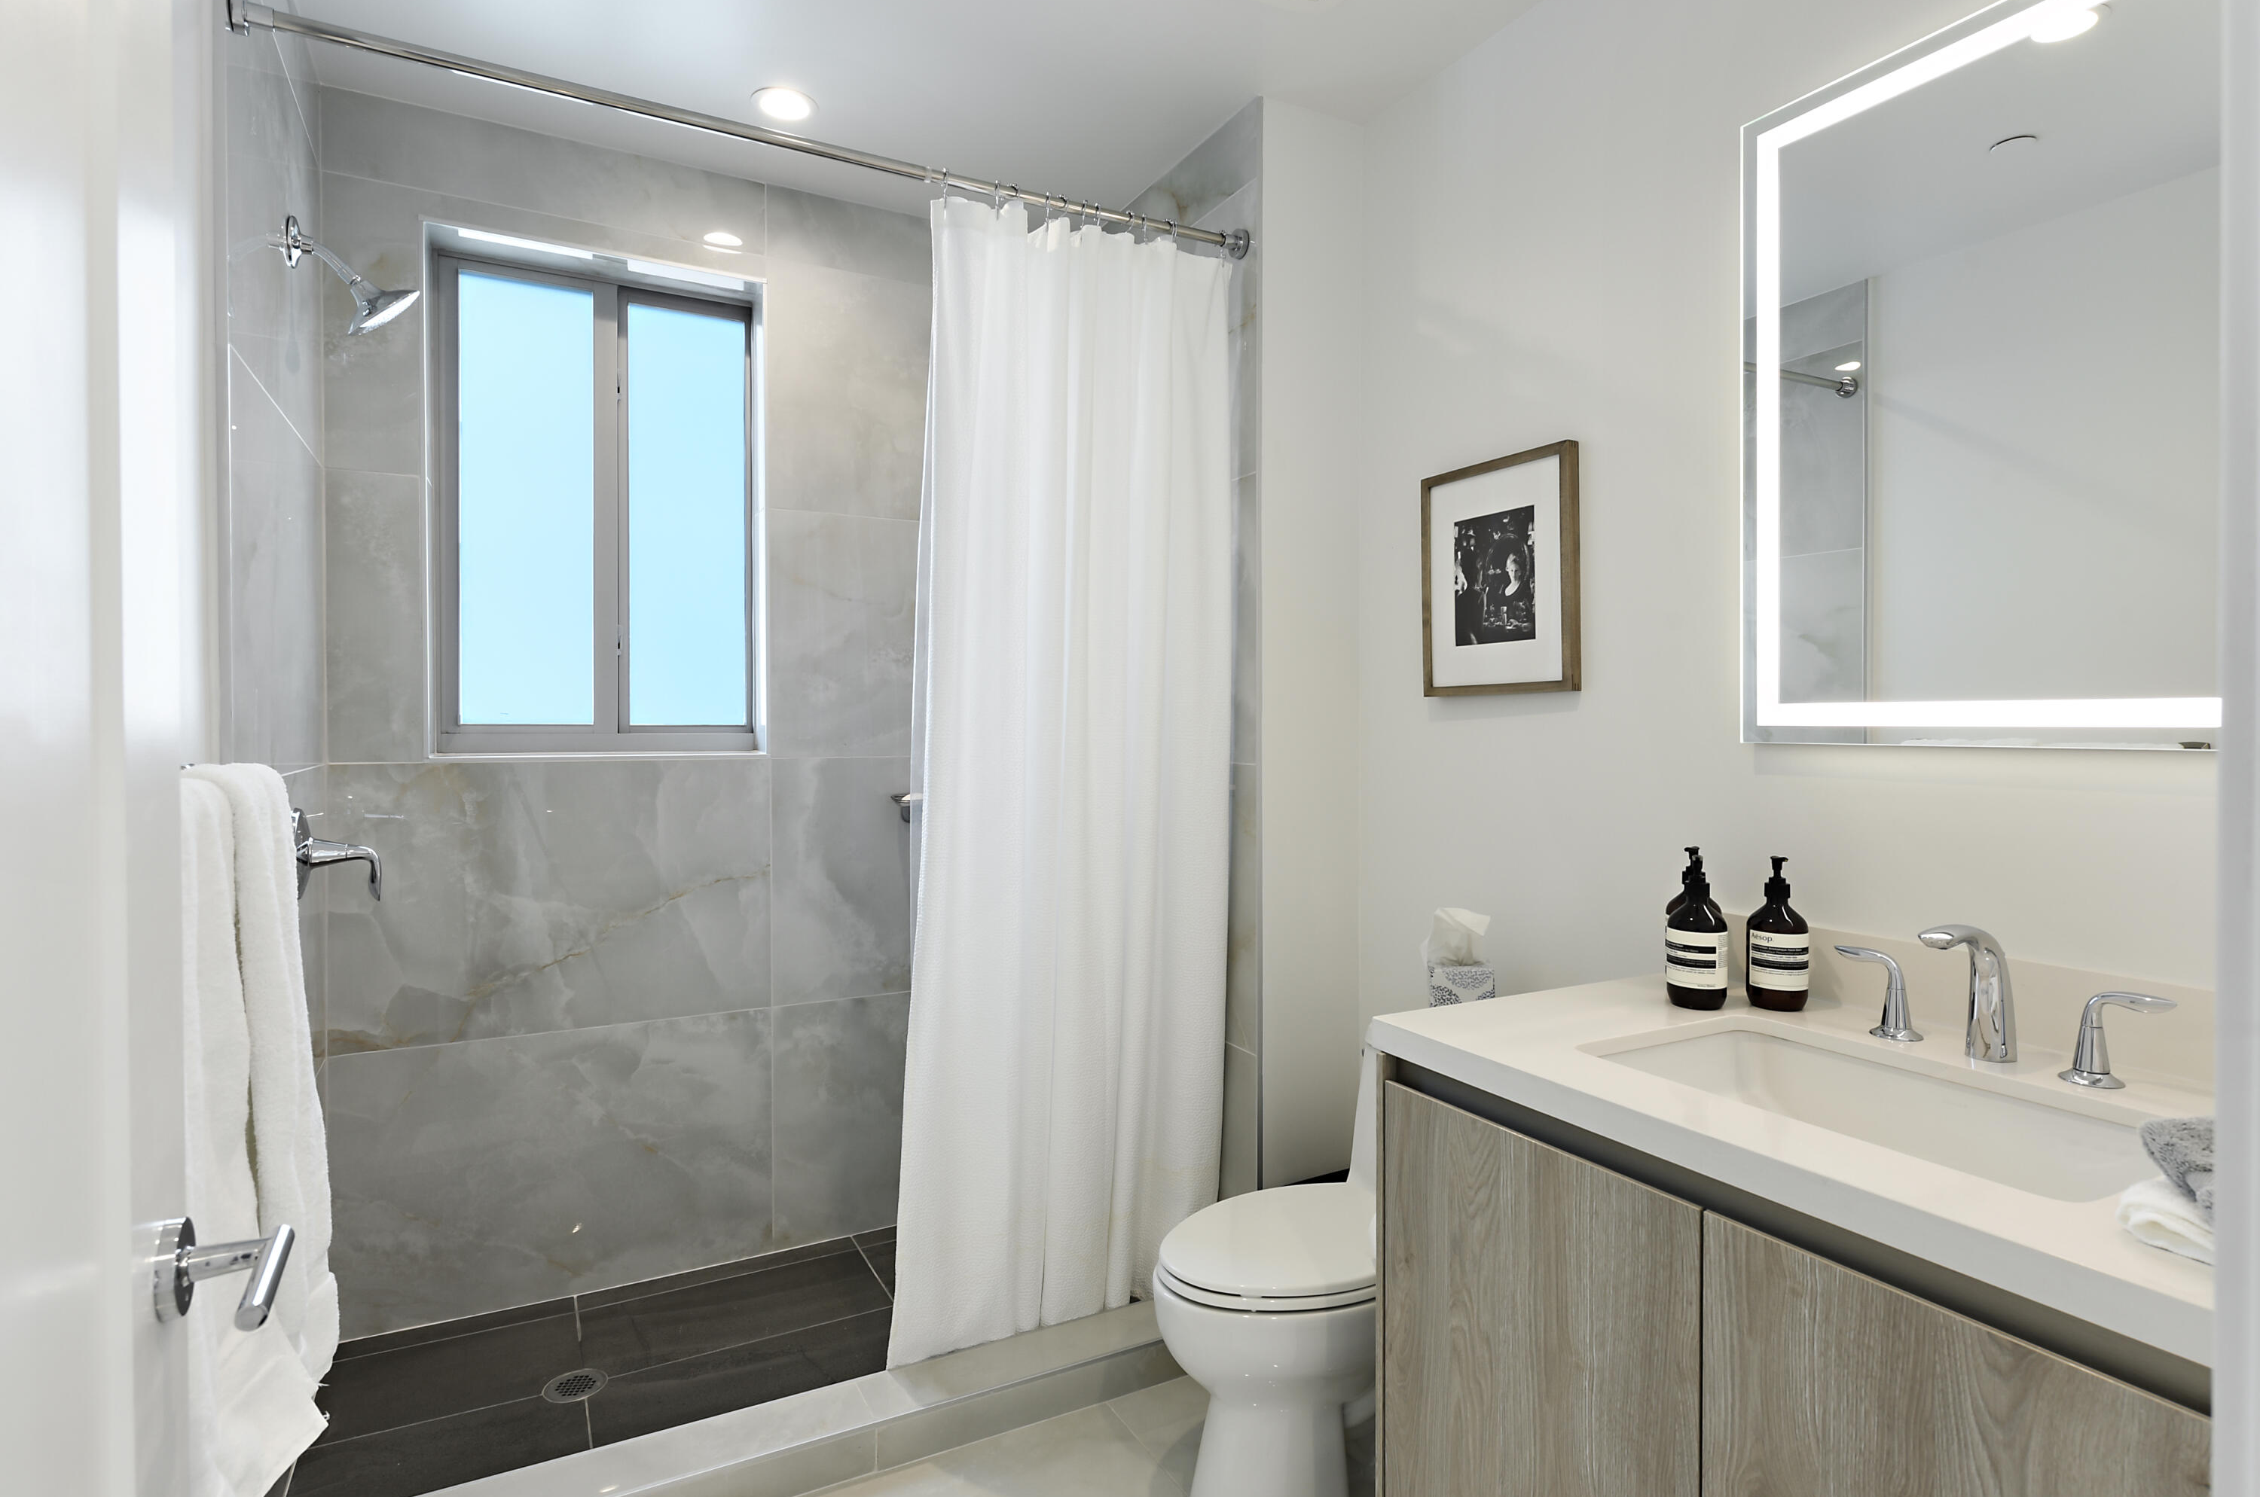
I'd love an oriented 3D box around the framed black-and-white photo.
[{"bbox_3d":[0.674,-0.313,2.199,0.026,0.428,0.365,-1,1,-28],"label":"framed black-and-white photo"}]

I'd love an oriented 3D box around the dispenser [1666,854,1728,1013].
[{"bbox_3d":[0.779,0.250,1.636,0.072,0.203,0.072,-1,2,-41],"label":"dispenser"}]

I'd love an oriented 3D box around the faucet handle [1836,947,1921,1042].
[{"bbox_3d":[0.946,0.308,1.507,0.058,0.100,0.103,-1,1,-28],"label":"faucet handle"}]

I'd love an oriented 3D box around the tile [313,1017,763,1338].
[{"bbox_3d":[-1.260,0.934,2.690,0.890,0.604,0.012,-1,1,-29],"label":"tile"}]

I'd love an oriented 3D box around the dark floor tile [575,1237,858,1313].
[{"bbox_3d":[-0.956,1.240,2.813,0.633,0.010,0.080,-1,1,-29],"label":"dark floor tile"}]

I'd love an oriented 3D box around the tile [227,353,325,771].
[{"bbox_3d":[-1.437,-0.257,2.026,0.012,0.604,0.940,-1,1,-27],"label":"tile"}]

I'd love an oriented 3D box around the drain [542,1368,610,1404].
[{"bbox_3d":[-1.065,1.226,2.291,0.112,0.010,0.112,-1,1,-28],"label":"drain"}]

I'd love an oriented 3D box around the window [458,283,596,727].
[{"bbox_3d":[-1.360,-0.550,2.692,0.267,0.993,0.030,-1,1,-28],"label":"window"}]

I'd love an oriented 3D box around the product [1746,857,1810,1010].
[{"bbox_3d":[0.894,0.252,1.643,0.075,0.208,0.075,0,1,12],"label":"product"}]

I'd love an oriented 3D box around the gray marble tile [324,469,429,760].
[{"bbox_3d":[-1.571,-0.271,2.489,0.166,0.604,0.012,-1,1,-29],"label":"gray marble tile"}]

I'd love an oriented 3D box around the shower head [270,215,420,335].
[{"bbox_3d":[-1.308,-0.789,2.010,0.195,0.185,0.135,-1,1,-28],"label":"shower head"}]

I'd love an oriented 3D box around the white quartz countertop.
[{"bbox_3d":[0.820,0.384,1.288,0.620,0.043,0.970,-1,1,-28],"label":"white quartz countertop"}]

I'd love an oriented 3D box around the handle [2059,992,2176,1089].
[{"bbox_3d":[1.046,0.309,1.263,0.057,0.100,0.100,-1,1,-28],"label":"handle"}]

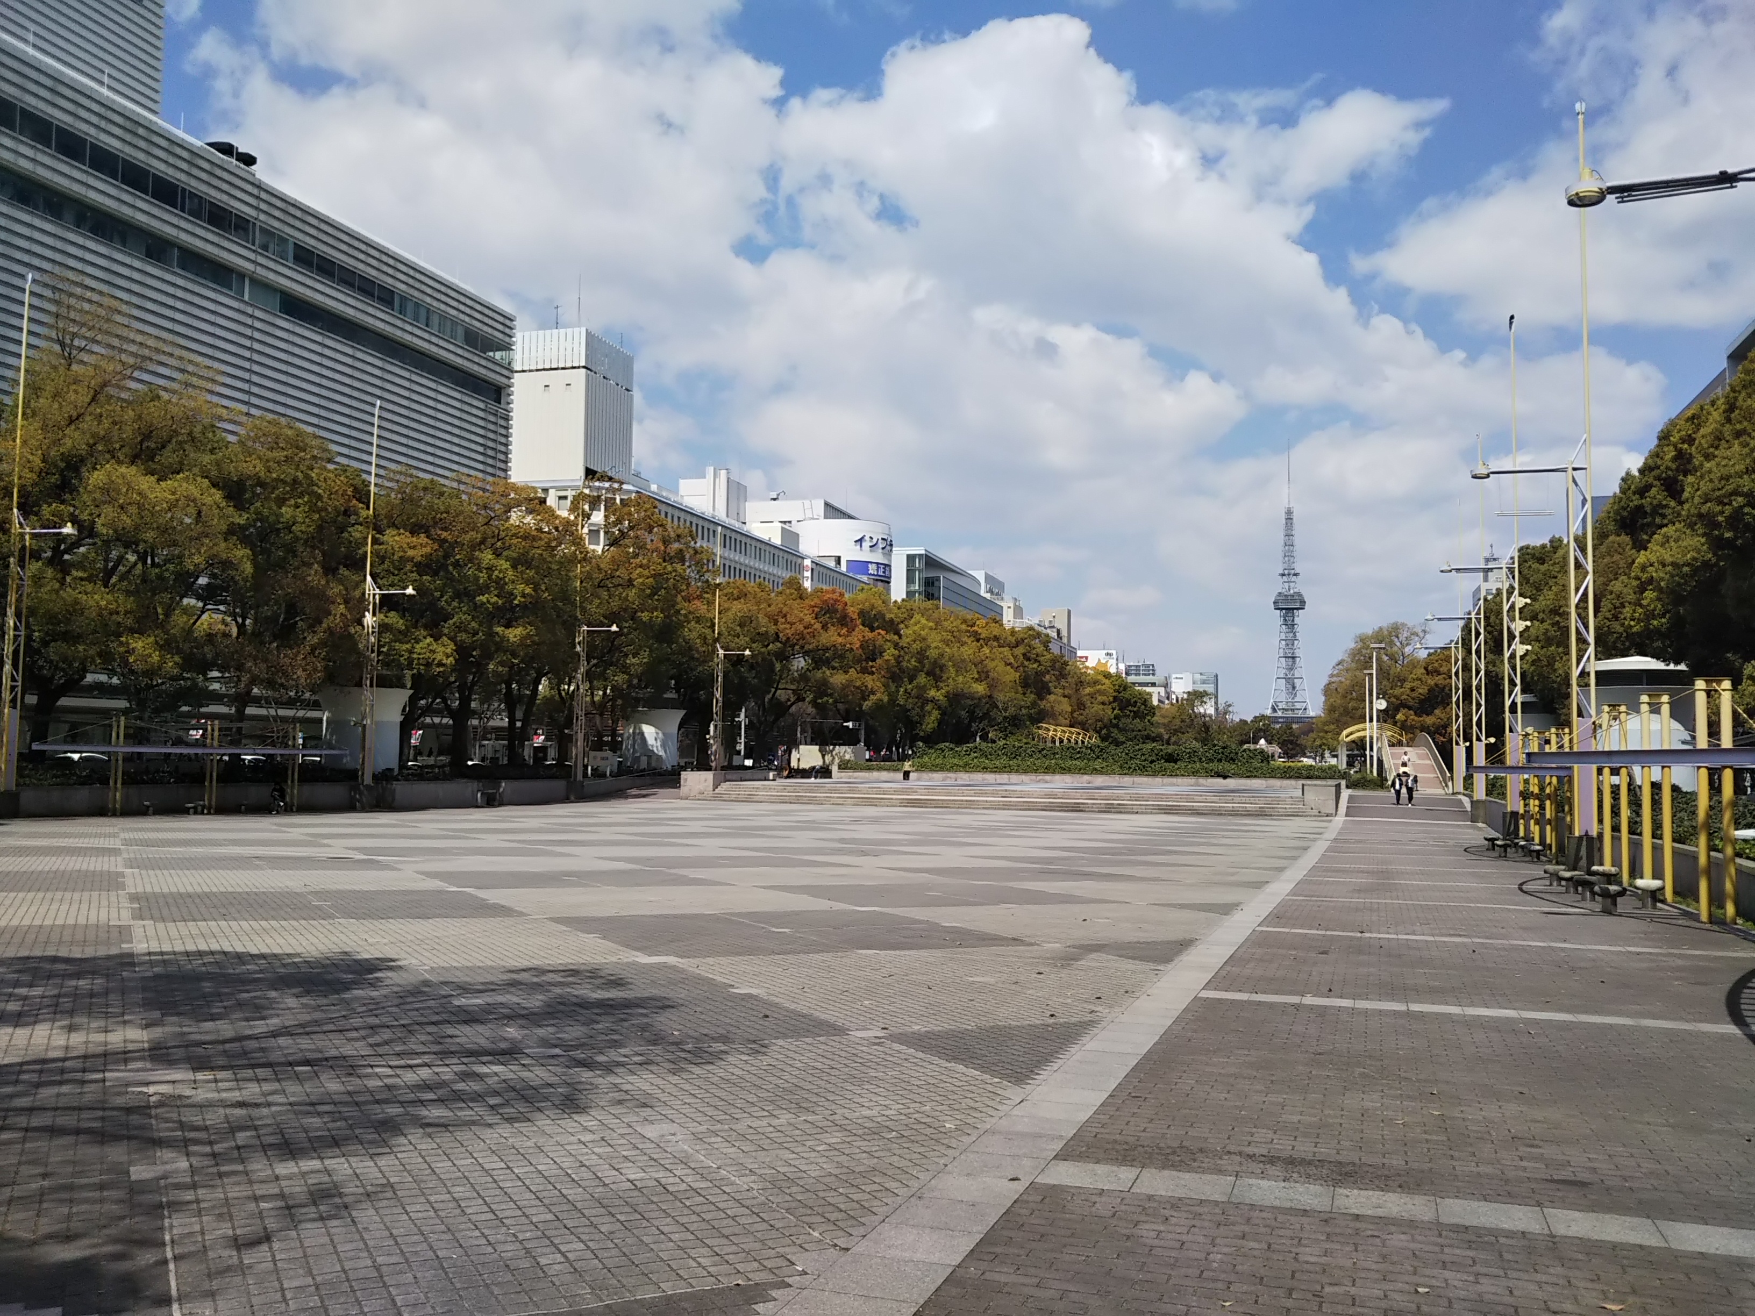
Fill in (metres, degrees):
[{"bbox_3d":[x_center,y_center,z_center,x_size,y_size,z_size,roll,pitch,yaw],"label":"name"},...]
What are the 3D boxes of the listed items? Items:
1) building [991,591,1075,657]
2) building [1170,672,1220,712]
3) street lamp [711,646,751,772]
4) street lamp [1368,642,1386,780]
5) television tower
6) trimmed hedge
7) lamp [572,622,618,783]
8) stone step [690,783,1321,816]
[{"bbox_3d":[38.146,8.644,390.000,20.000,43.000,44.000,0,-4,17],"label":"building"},{"bbox_3d":[185.734,38.451,890.000,28.000,62.000,26.000,0,-4,17],"label":"building"},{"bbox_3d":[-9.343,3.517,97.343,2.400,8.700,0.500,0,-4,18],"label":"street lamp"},{"bbox_3d":[31.259,3.624,95.001,1.000,9.000,0.400,0,-4,18],"label":"street lamp"},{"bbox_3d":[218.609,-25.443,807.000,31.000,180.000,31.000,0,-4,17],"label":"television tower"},{"bbox_3d":[14.133,7.010,104.671,34.500,2.300,3.000,0,-4,18],"label":"trimmed hedge"},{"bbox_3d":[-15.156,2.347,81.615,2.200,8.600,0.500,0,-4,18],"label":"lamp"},{"bbox_3d":[6.300,7.195,77.669,32.000,0.900,2.800,0,-4,18],"label":"stone step"}]

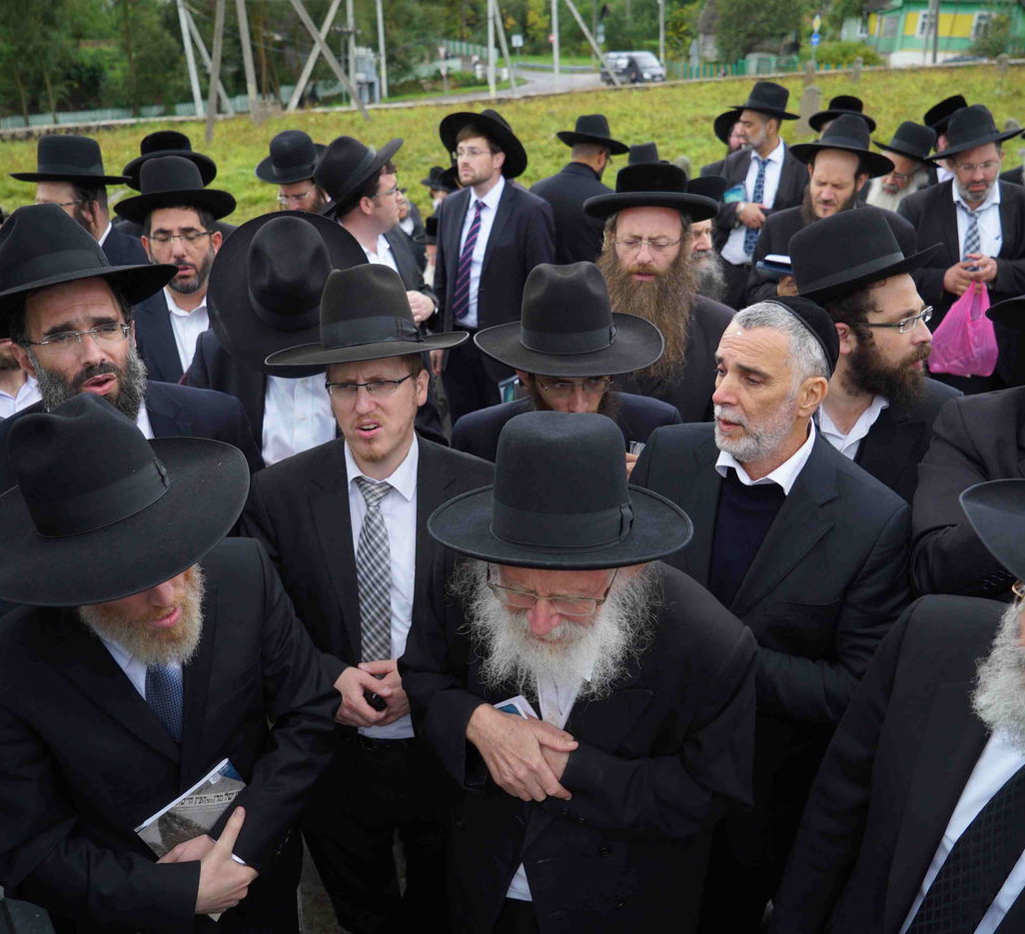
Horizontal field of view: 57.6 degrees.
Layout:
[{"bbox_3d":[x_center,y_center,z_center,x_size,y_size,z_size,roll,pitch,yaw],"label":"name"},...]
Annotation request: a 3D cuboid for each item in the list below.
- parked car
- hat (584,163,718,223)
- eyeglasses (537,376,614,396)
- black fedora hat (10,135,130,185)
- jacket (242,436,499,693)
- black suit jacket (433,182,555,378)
[{"bbox_3d":[7.637,-25.220,59.000,1.900,1.930,4.800,-14,27,-25],"label":"parked car"},{"bbox_3d":[0.345,-0.672,2.297,0.325,0.130,0.360,4,10,4],"label":"hat"},{"bbox_3d":[0.105,-0.180,1.707,0.138,0.043,0.140,-3,37,-3],"label":"eyeglasses"},{"bbox_3d":[-1.397,-0.961,2.932,0.330,0.135,0.360,4,17,26],"label":"black fedora hat"},{"bbox_3d":[-0.245,0.295,1.760,0.490,0.740,0.300,-2,17,-5],"label":"jacket"},{"bbox_3d":[-0.067,-0.699,3.631,0.520,0.770,0.300,15,29,32],"label":"black suit jacket"}]

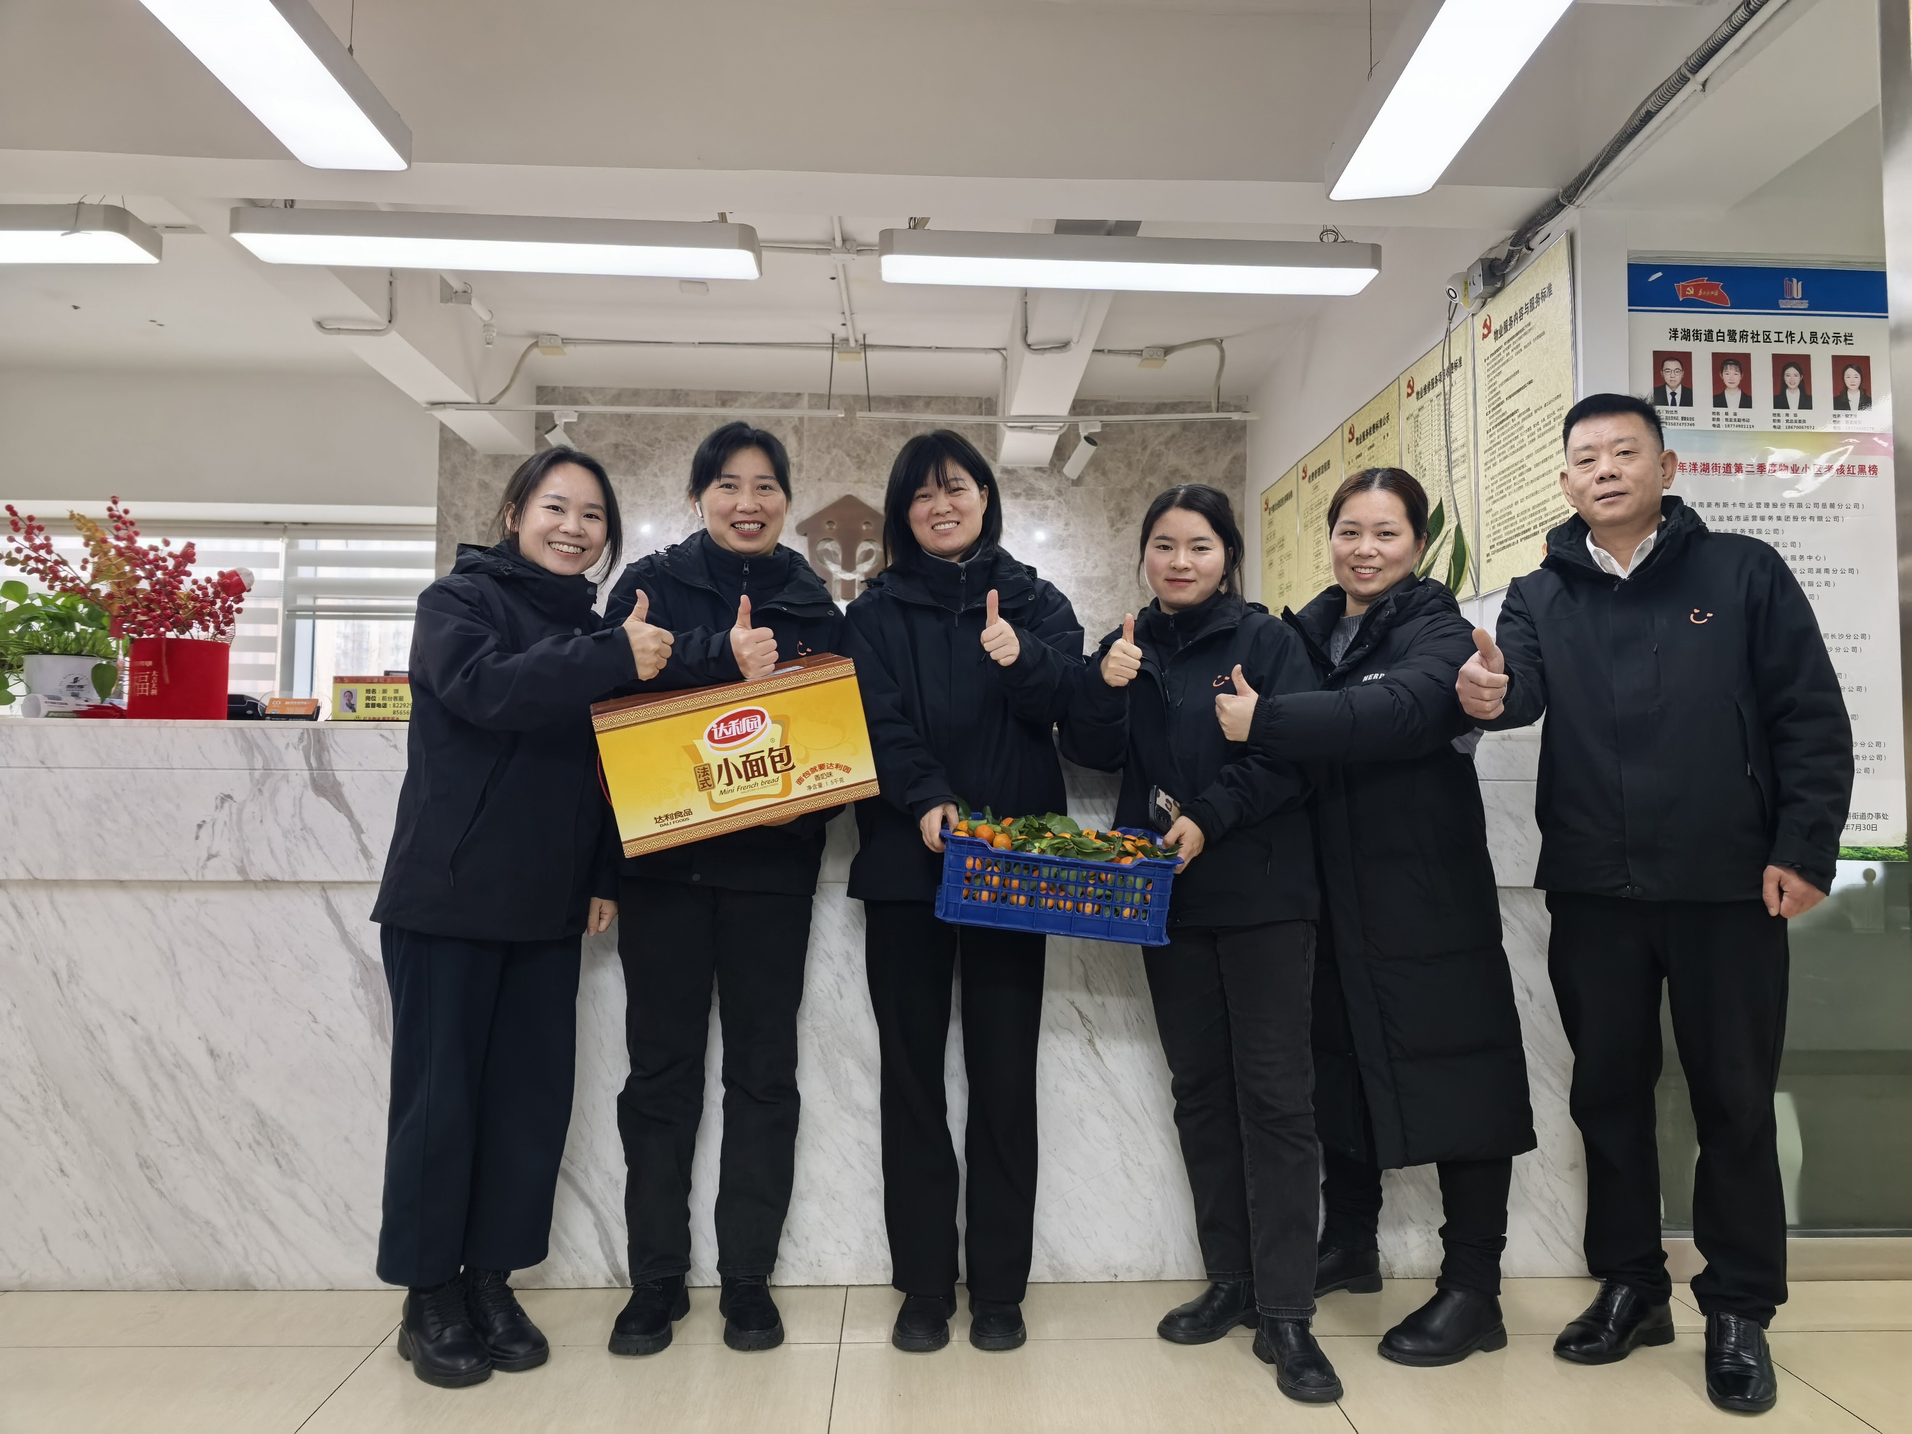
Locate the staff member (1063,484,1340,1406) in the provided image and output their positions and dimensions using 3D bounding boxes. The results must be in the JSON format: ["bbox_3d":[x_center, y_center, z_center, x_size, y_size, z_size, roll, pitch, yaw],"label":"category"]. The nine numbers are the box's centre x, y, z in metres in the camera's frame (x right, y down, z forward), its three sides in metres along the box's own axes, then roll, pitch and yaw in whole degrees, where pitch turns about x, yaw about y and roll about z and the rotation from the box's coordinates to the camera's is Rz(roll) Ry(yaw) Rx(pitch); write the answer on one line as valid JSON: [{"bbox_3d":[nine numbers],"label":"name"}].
[{"bbox_3d":[0.420,0.337,2.238,0.480,1.520,0.440,-1,-3,26],"label":"staff member"}]

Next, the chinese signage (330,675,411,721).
[{"bbox_3d":[-1.188,-0.033,2.740,0.205,0.100,0.050,0,-3,-2],"label":"chinese signage"}]

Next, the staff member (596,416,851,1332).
[{"bbox_3d":[-0.407,0.273,2.312,0.460,1.655,0.450,1,-3,-10],"label":"staff member"}]

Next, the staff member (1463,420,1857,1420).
[{"bbox_3d":[1.159,0.258,2.202,0.600,1.675,0.500,-2,-4,34],"label":"staff member"}]

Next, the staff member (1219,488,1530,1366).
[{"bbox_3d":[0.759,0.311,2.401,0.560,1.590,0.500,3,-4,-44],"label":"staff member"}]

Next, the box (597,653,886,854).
[{"bbox_3d":[-0.352,0.052,2.110,0.398,0.217,0.184,-13,9,-15],"label":"box"}]

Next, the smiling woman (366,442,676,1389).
[{"bbox_3d":[-0.739,0.297,2.251,0.500,1.600,0.470,-3,-4,43],"label":"smiling woman"}]

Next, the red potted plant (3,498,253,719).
[{"bbox_3d":[-1.752,-0.220,2.803,0.530,0.480,0.360,0,-3,-2],"label":"red potted plant"}]

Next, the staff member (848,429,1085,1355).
[{"bbox_3d":[0.014,0.278,2.302,0.450,1.645,0.430,0,-3,-2],"label":"staff member"}]

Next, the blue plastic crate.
[{"bbox_3d":[0.160,0.265,2.130,0.355,0.135,0.250,7,6,-4],"label":"blue plastic crate"}]

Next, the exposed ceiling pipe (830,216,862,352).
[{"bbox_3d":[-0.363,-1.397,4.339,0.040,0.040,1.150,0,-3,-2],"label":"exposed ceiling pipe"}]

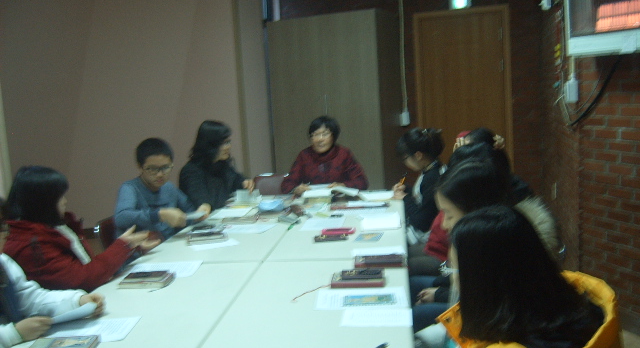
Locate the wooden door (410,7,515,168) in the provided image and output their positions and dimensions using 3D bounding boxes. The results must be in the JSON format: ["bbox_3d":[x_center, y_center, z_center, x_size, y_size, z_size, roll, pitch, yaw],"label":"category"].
[{"bbox_3d":[1.541,-0.692,7.001,1.000,2.100,0.080,1,9,28],"label":"wooden door"}]

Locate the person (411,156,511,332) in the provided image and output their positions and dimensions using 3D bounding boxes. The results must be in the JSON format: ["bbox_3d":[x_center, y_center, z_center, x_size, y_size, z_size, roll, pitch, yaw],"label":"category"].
[{"bbox_3d":[0.502,0.504,2.355,0.660,1.150,0.500,-2,8,7],"label":"person"}]

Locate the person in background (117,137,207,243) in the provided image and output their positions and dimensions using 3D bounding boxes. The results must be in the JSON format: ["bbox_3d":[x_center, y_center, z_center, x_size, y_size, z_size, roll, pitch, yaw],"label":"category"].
[{"bbox_3d":[-0.853,0.394,3.643,0.620,1.170,0.490,2,10,35],"label":"person in background"}]

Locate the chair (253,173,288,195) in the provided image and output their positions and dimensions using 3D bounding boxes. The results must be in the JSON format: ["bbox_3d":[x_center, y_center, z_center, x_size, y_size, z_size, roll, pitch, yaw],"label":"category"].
[{"bbox_3d":[-0.238,0.437,4.338,0.470,0.820,0.530,-3,8,2],"label":"chair"}]

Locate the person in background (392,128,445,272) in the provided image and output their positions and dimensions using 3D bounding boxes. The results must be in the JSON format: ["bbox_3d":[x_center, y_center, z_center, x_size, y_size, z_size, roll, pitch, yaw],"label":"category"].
[{"bbox_3d":[0.583,0.311,3.691,0.620,1.150,0.480,-3,8,4],"label":"person in background"}]

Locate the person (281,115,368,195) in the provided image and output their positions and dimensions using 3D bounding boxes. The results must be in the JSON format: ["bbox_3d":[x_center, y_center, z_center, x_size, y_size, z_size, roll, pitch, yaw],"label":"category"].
[{"bbox_3d":[0.055,0.229,4.252,0.550,1.220,0.660,-3,8,4],"label":"person"}]

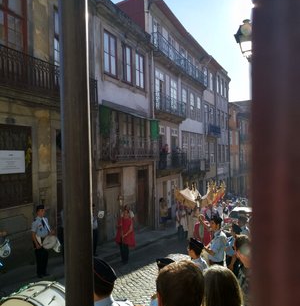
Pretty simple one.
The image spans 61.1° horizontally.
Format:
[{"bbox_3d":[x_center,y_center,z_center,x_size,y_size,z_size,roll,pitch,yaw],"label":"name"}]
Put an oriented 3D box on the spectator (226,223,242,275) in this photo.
[{"bbox_3d":[1.833,2.396,5.497,0.400,1.720,0.480,-1,0,29],"label":"spectator"}]

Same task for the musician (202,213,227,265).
[{"bbox_3d":[1.197,2.003,4.547,0.500,1.750,0.500,-1,0,26],"label":"musician"}]

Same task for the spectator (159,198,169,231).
[{"bbox_3d":[0.700,3.119,12.898,0.340,1.620,0.480,-1,0,29],"label":"spectator"}]

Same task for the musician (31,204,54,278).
[{"bbox_3d":[-2.685,2.196,6.297,0.450,1.790,0.520,-1,0,27],"label":"musician"}]

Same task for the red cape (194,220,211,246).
[{"bbox_3d":[1.614,2.520,7.699,0.560,0.950,0.360,-1,0,18],"label":"red cape"}]

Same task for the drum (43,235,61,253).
[{"bbox_3d":[-2.376,2.214,6.150,0.360,0.360,0.240,0,-39,14],"label":"drum"}]

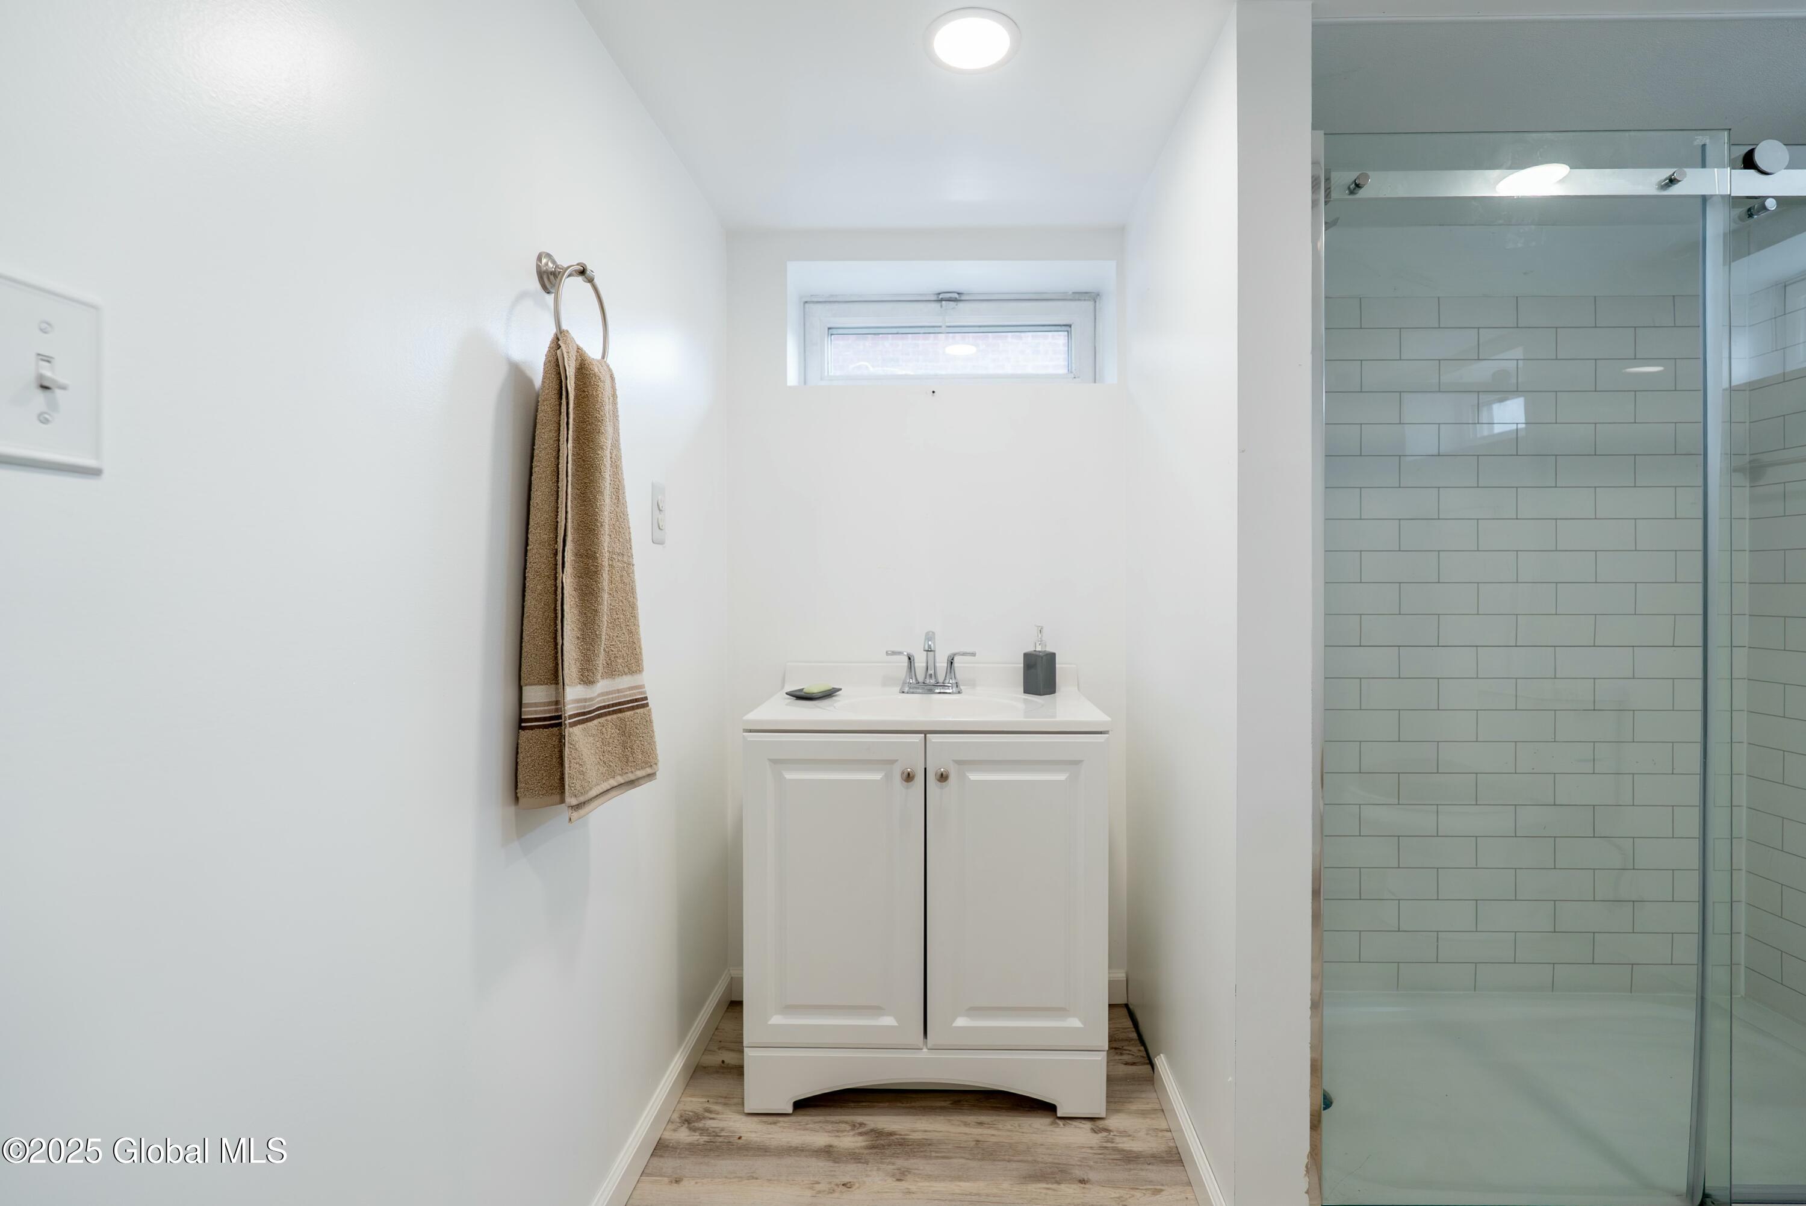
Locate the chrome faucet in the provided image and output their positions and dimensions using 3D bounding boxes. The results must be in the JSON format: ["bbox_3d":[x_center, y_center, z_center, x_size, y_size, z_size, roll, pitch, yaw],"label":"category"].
[{"bbox_3d":[0.070,0.155,2.014,0.226,0.156,0.135,0,1,3],"label":"chrome faucet"}]

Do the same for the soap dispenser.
[{"bbox_3d":[0.350,0.147,2.044,0.060,0.175,0.062,1,1,37],"label":"soap dispenser"}]

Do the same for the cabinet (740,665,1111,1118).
[{"bbox_3d":[0.058,0.620,1.912,0.775,0.903,0.475,0,1,3],"label":"cabinet"}]

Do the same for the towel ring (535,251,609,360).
[{"bbox_3d":[-0.476,-0.405,1.150,0.078,0.190,0.175,0,1,3],"label":"towel ring"}]

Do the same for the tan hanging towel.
[{"bbox_3d":[-0.459,-0.042,1.183,0.095,0.645,0.265,0,1,3],"label":"tan hanging towel"}]

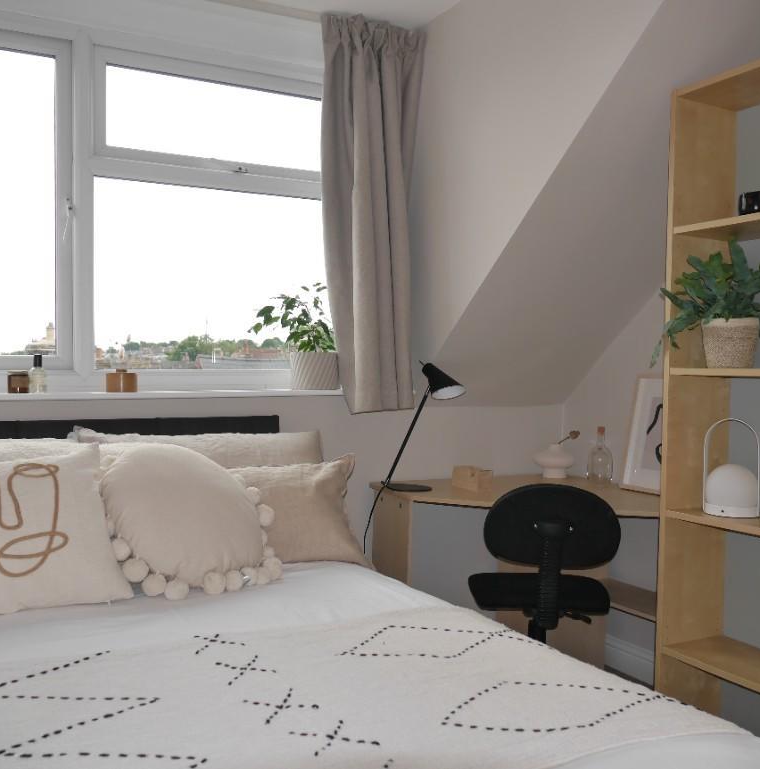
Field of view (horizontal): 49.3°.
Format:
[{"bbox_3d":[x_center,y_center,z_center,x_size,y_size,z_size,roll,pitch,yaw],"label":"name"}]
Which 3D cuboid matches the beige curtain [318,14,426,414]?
[{"bbox_3d":[-0.022,-0.593,3.036,0.390,1.400,0.140,0,2,-28],"label":"beige curtain"}]

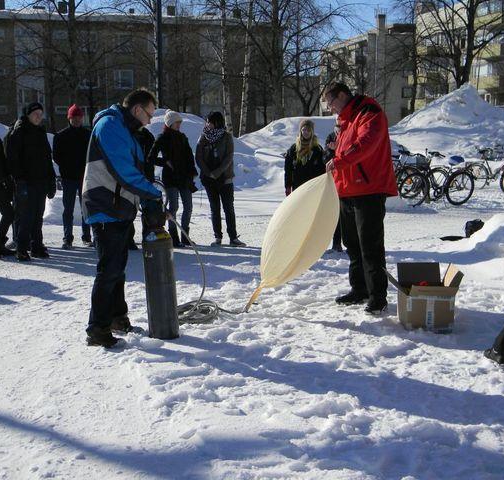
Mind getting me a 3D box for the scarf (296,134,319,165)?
[{"bbox_3d":[0.688,-1.122,9.400,0.270,0.360,0.220,1,8,6],"label":"scarf"}]

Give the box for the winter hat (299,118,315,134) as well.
[{"bbox_3d":[0.704,-1.452,9.700,0.200,0.210,0.230,0,9,9],"label":"winter hat"}]

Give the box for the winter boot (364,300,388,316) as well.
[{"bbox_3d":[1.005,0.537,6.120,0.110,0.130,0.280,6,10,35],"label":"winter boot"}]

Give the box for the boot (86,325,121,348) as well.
[{"bbox_3d":[-1.020,0.667,5.240,0.280,0.160,0.110,2,8,12],"label":"boot"}]

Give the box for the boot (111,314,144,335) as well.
[{"bbox_3d":[-1.006,0.616,5.694,0.290,0.140,0.120,2,9,16],"label":"boot"}]

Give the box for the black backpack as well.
[{"bbox_3d":[2.911,-0.166,9.984,0.280,0.270,0.220,2,9,17],"label":"black backpack"}]

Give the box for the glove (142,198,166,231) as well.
[{"bbox_3d":[-0.689,-0.179,5.330,0.140,0.220,0.130,0,9,6],"label":"glove"}]

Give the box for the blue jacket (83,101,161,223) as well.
[{"bbox_3d":[-0.895,-0.520,5.220,0.510,0.810,0.550,0,8,-2],"label":"blue jacket"}]

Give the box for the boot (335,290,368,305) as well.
[{"bbox_3d":[0.844,0.479,6.423,0.300,0.130,0.120,-2,9,-5],"label":"boot"}]

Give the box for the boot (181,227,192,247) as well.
[{"bbox_3d":[-0.813,-0.038,9.550,0.100,0.240,0.270,-8,11,-44],"label":"boot"}]

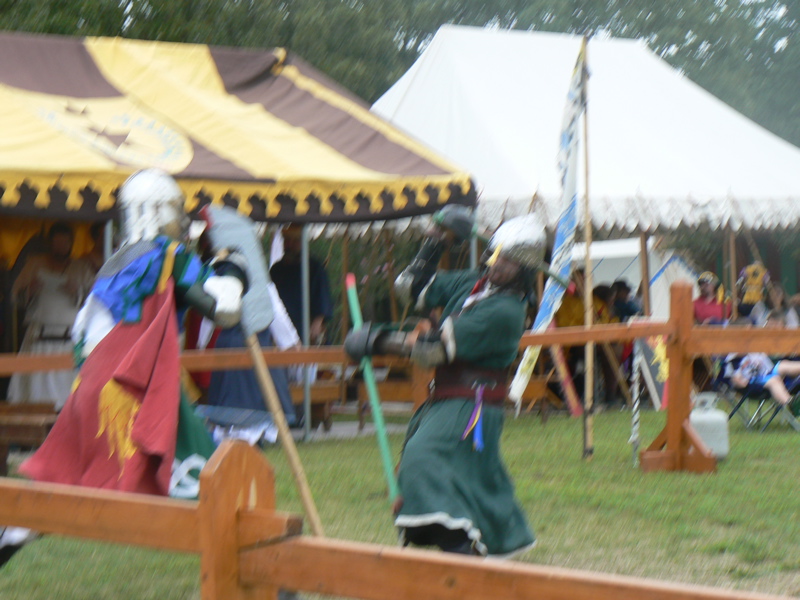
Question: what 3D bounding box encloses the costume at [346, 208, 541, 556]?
[{"bbox_3d":[0.190,0.461,11.000,0.800,1.740,0.680,-1,3,-30],"label":"costume"}]

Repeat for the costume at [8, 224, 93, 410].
[{"bbox_3d":[-2.386,0.281,17.500,0.660,1.620,0.480,0,3,-7],"label":"costume"}]

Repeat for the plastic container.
[{"bbox_3d":[2.112,0.869,17.300,0.310,0.460,0.310,0,3,0],"label":"plastic container"}]

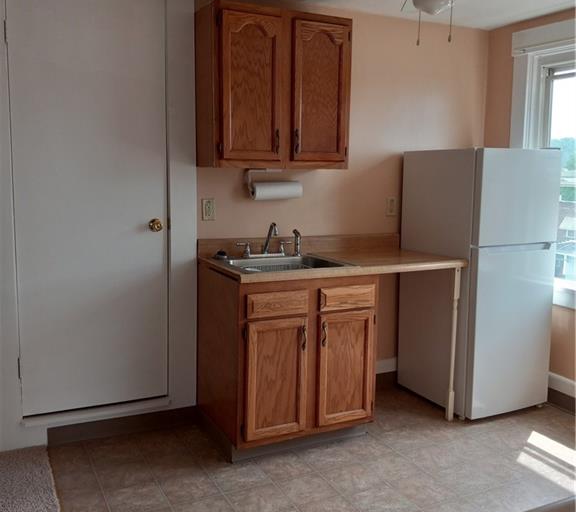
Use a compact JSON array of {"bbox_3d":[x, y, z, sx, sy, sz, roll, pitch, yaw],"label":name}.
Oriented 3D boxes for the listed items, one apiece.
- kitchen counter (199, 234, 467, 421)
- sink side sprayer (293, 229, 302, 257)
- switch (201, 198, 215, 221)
[{"bbox_3d":[0.230,0.422,3.259,1.293,1.013,0.608,-3,7,-27],"label":"kitchen counter"},{"bbox_3d":[0.051,-0.073,3.355,0.058,0.154,0.036,-5,8,-40],"label":"sink side sprayer"},{"bbox_3d":[-0.421,-0.247,3.184,0.073,0.115,0.012,-3,7,-27],"label":"switch"}]

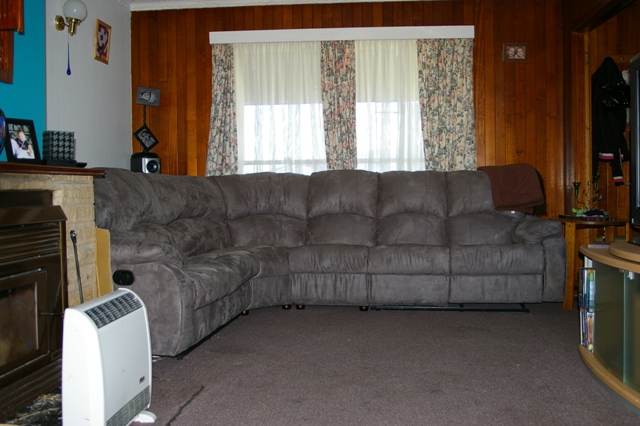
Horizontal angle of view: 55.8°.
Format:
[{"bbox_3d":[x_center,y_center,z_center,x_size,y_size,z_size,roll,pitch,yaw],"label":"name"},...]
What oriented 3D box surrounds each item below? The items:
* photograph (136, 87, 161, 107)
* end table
[{"bbox_3d":[-1.479,-1.002,5.220,0.195,0.146,0.020,5,2,-7],"label":"photograph"},{"bbox_3d":[1.996,0.359,4.360,0.480,0.600,0.450,0,2,5],"label":"end table"}]

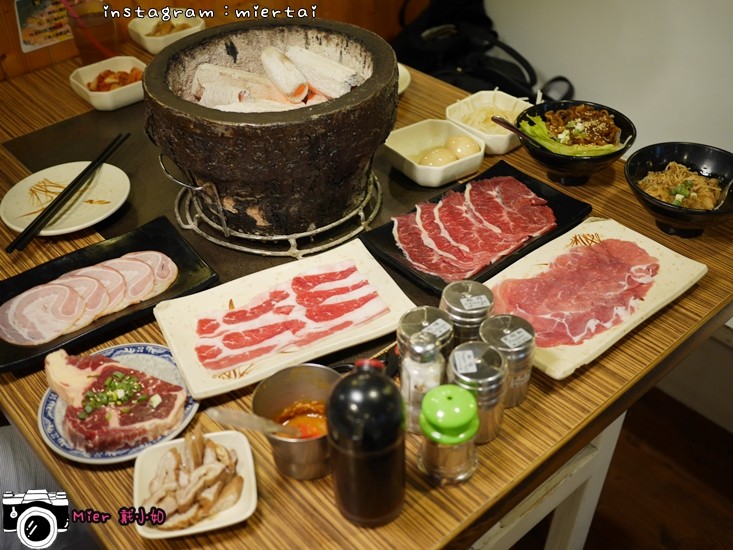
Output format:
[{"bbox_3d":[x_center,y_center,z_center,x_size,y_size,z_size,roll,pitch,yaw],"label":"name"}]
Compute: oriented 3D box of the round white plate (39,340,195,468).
[{"bbox_3d":[-0.228,0.123,0.794,0.147,0.022,0.152,-18,42,-20],"label":"round white plate"}]

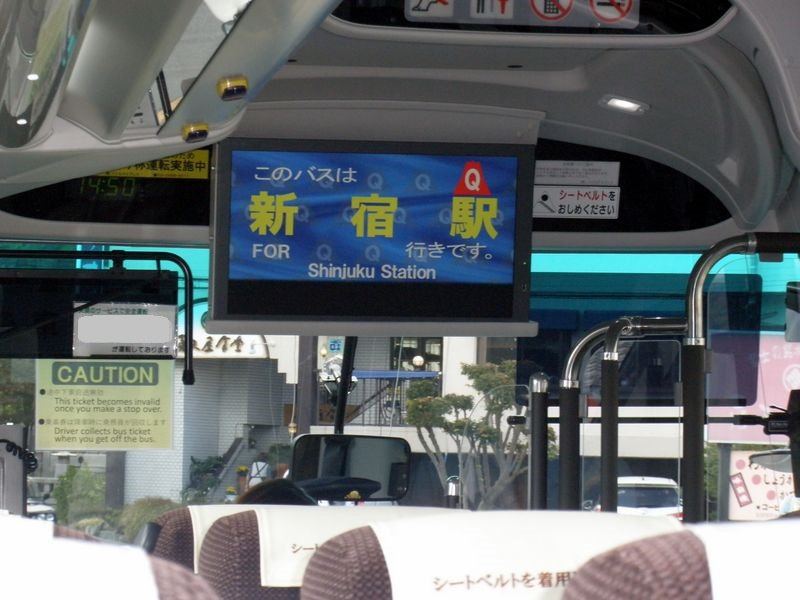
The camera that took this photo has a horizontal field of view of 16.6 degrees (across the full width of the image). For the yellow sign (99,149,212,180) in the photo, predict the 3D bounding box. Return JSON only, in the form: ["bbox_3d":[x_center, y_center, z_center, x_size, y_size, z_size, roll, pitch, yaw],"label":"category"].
[{"bbox_3d":[-0.484,-0.265,5.350,0.225,0.053,0.008,1,14,-10],"label":"yellow sign"}]

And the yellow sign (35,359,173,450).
[{"bbox_3d":[-0.612,0.211,5.700,0.283,0.199,0.008,1,-2,-10],"label":"yellow sign"}]

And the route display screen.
[{"bbox_3d":[-0.050,-0.116,4.920,0.564,0.323,0.070,1,8,-10],"label":"route display screen"}]

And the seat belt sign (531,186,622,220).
[{"bbox_3d":[0.346,-0.193,5.450,0.180,0.061,0.010,1,14,-10],"label":"seat belt sign"}]

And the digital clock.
[{"bbox_3d":[-0.565,-0.218,5.330,0.114,0.037,0.020,1,14,-10],"label":"digital clock"}]

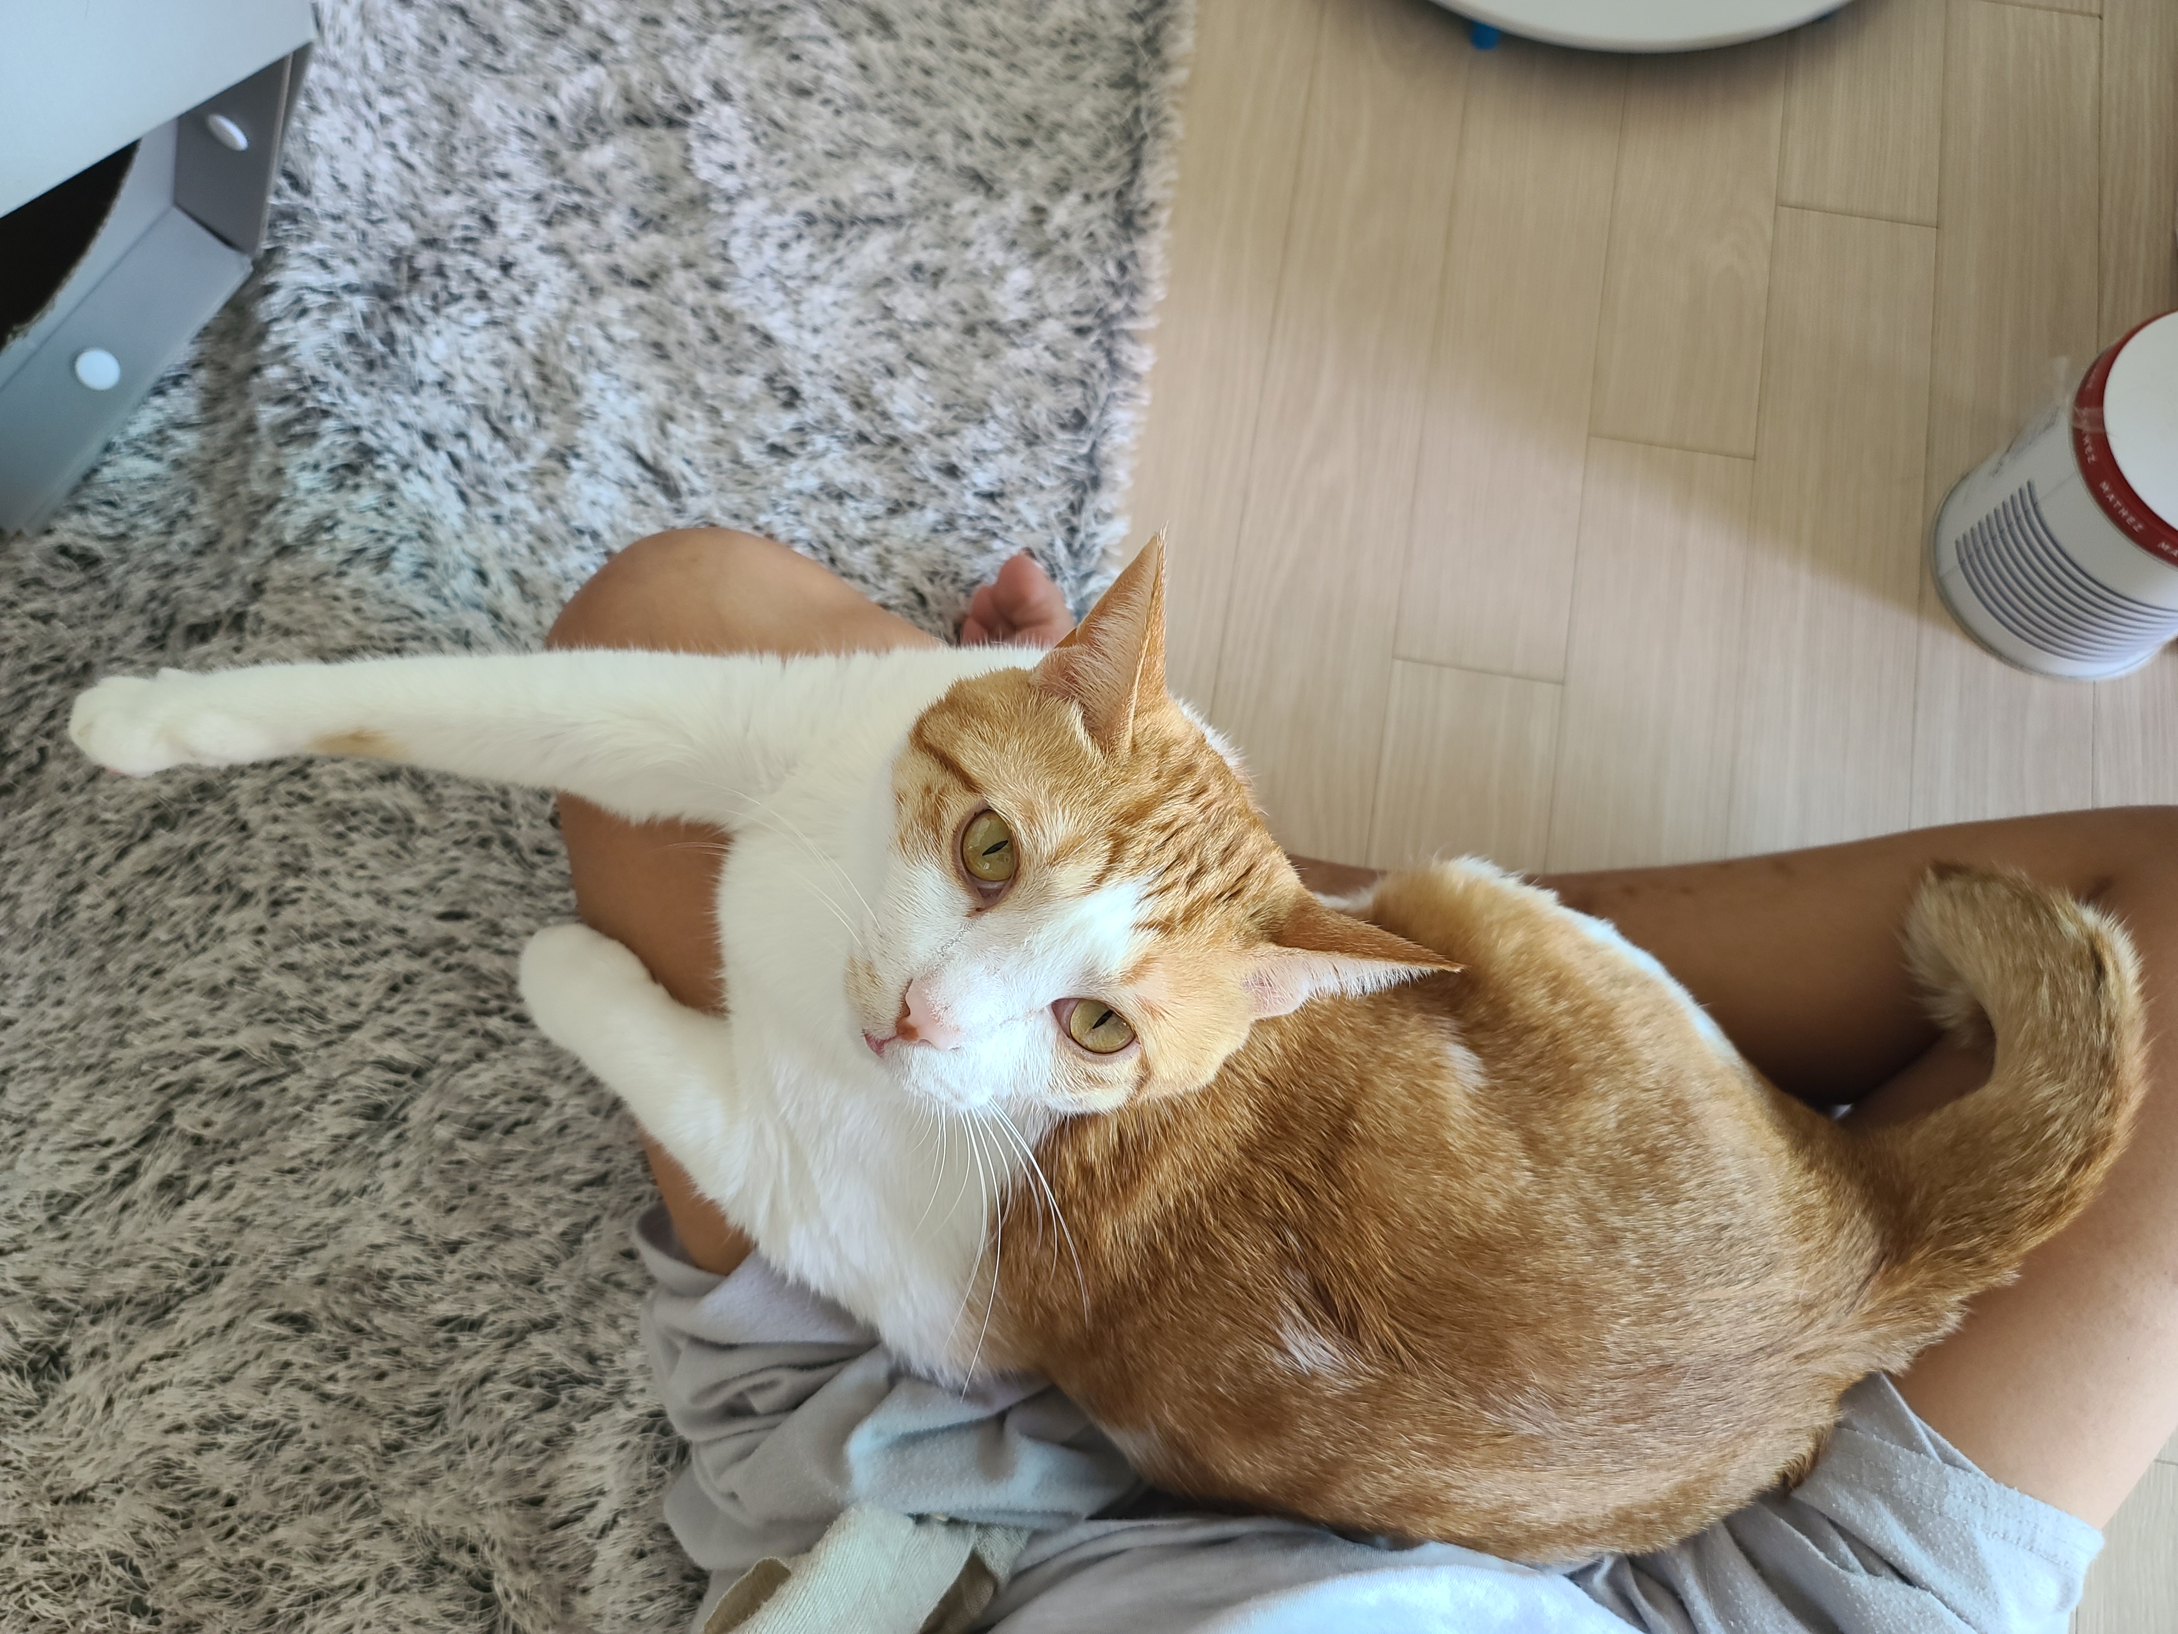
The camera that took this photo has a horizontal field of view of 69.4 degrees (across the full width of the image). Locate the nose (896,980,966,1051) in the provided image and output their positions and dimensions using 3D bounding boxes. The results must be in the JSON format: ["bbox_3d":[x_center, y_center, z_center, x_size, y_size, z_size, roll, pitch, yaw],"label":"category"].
[{"bbox_3d":[-0.036,0.045,0.360,0.011,0.009,0.018,-33,87,18],"label":"nose"}]

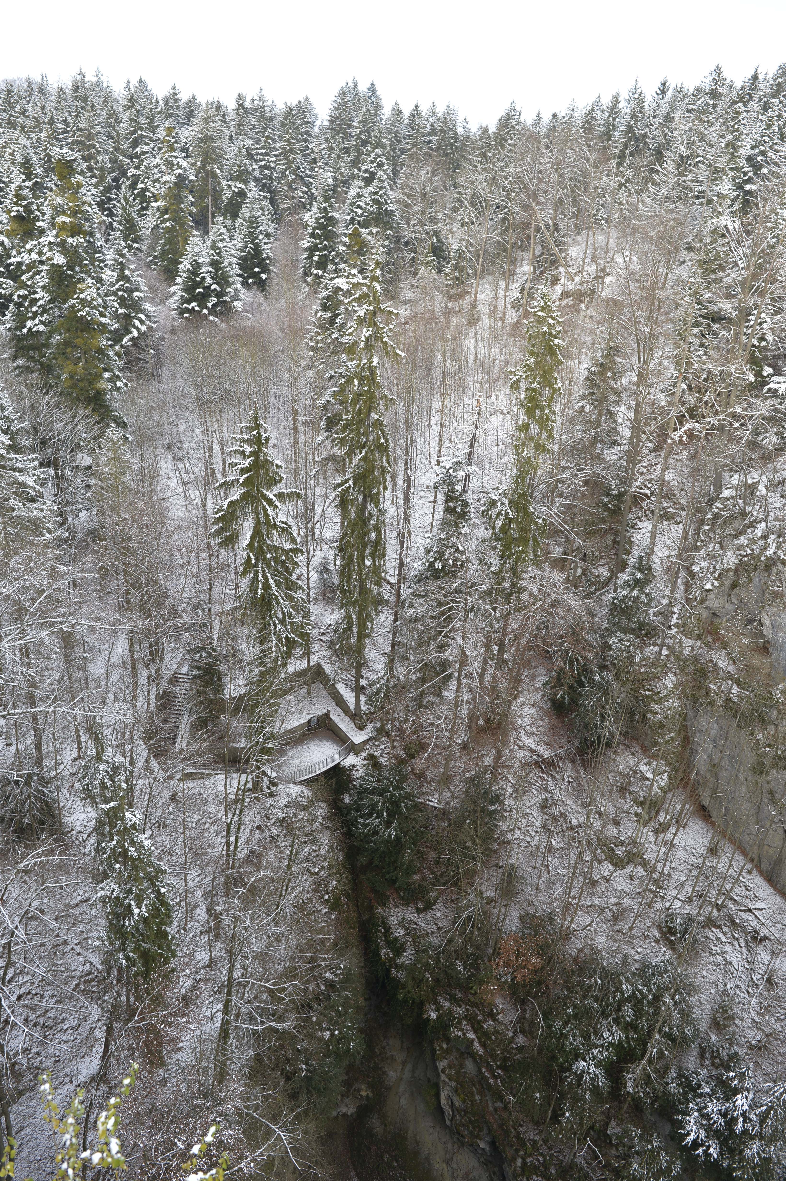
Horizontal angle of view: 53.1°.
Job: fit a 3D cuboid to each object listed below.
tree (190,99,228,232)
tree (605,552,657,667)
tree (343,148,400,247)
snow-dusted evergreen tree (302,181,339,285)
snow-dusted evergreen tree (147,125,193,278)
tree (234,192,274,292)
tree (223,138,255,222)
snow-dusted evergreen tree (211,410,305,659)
[{"bbox_3d":[-28.542,-64.017,122.161,6.310,20.970,6.310,1,25,0],"label":"tree"},{"bbox_3d":[19.919,1.751,66.077,4.330,10.680,4.330,1,25,0],"label":"tree"},{"bbox_3d":[-2.815,-49.068,102.093,7.190,14.550,7.190,1,25,0],"label":"tree"},{"bbox_3d":[-8.931,-43.338,97.074,4.780,12.680,4.780,1,25,0],"label":"snow-dusted evergreen tree"},{"bbox_3d":[-30.587,-52.106,108.175,6.330,20.590,6.330,1,25,0],"label":"snow-dusted evergreen tree"},{"bbox_3d":[-18.292,-45.691,104.071,5.400,12.860,5.400,1,25,0],"label":"tree"},{"bbox_3d":[-23.106,-59.879,118.074,5.330,13.970,5.330,1,25,0],"label":"tree"},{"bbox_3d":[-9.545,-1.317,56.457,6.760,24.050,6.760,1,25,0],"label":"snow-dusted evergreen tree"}]

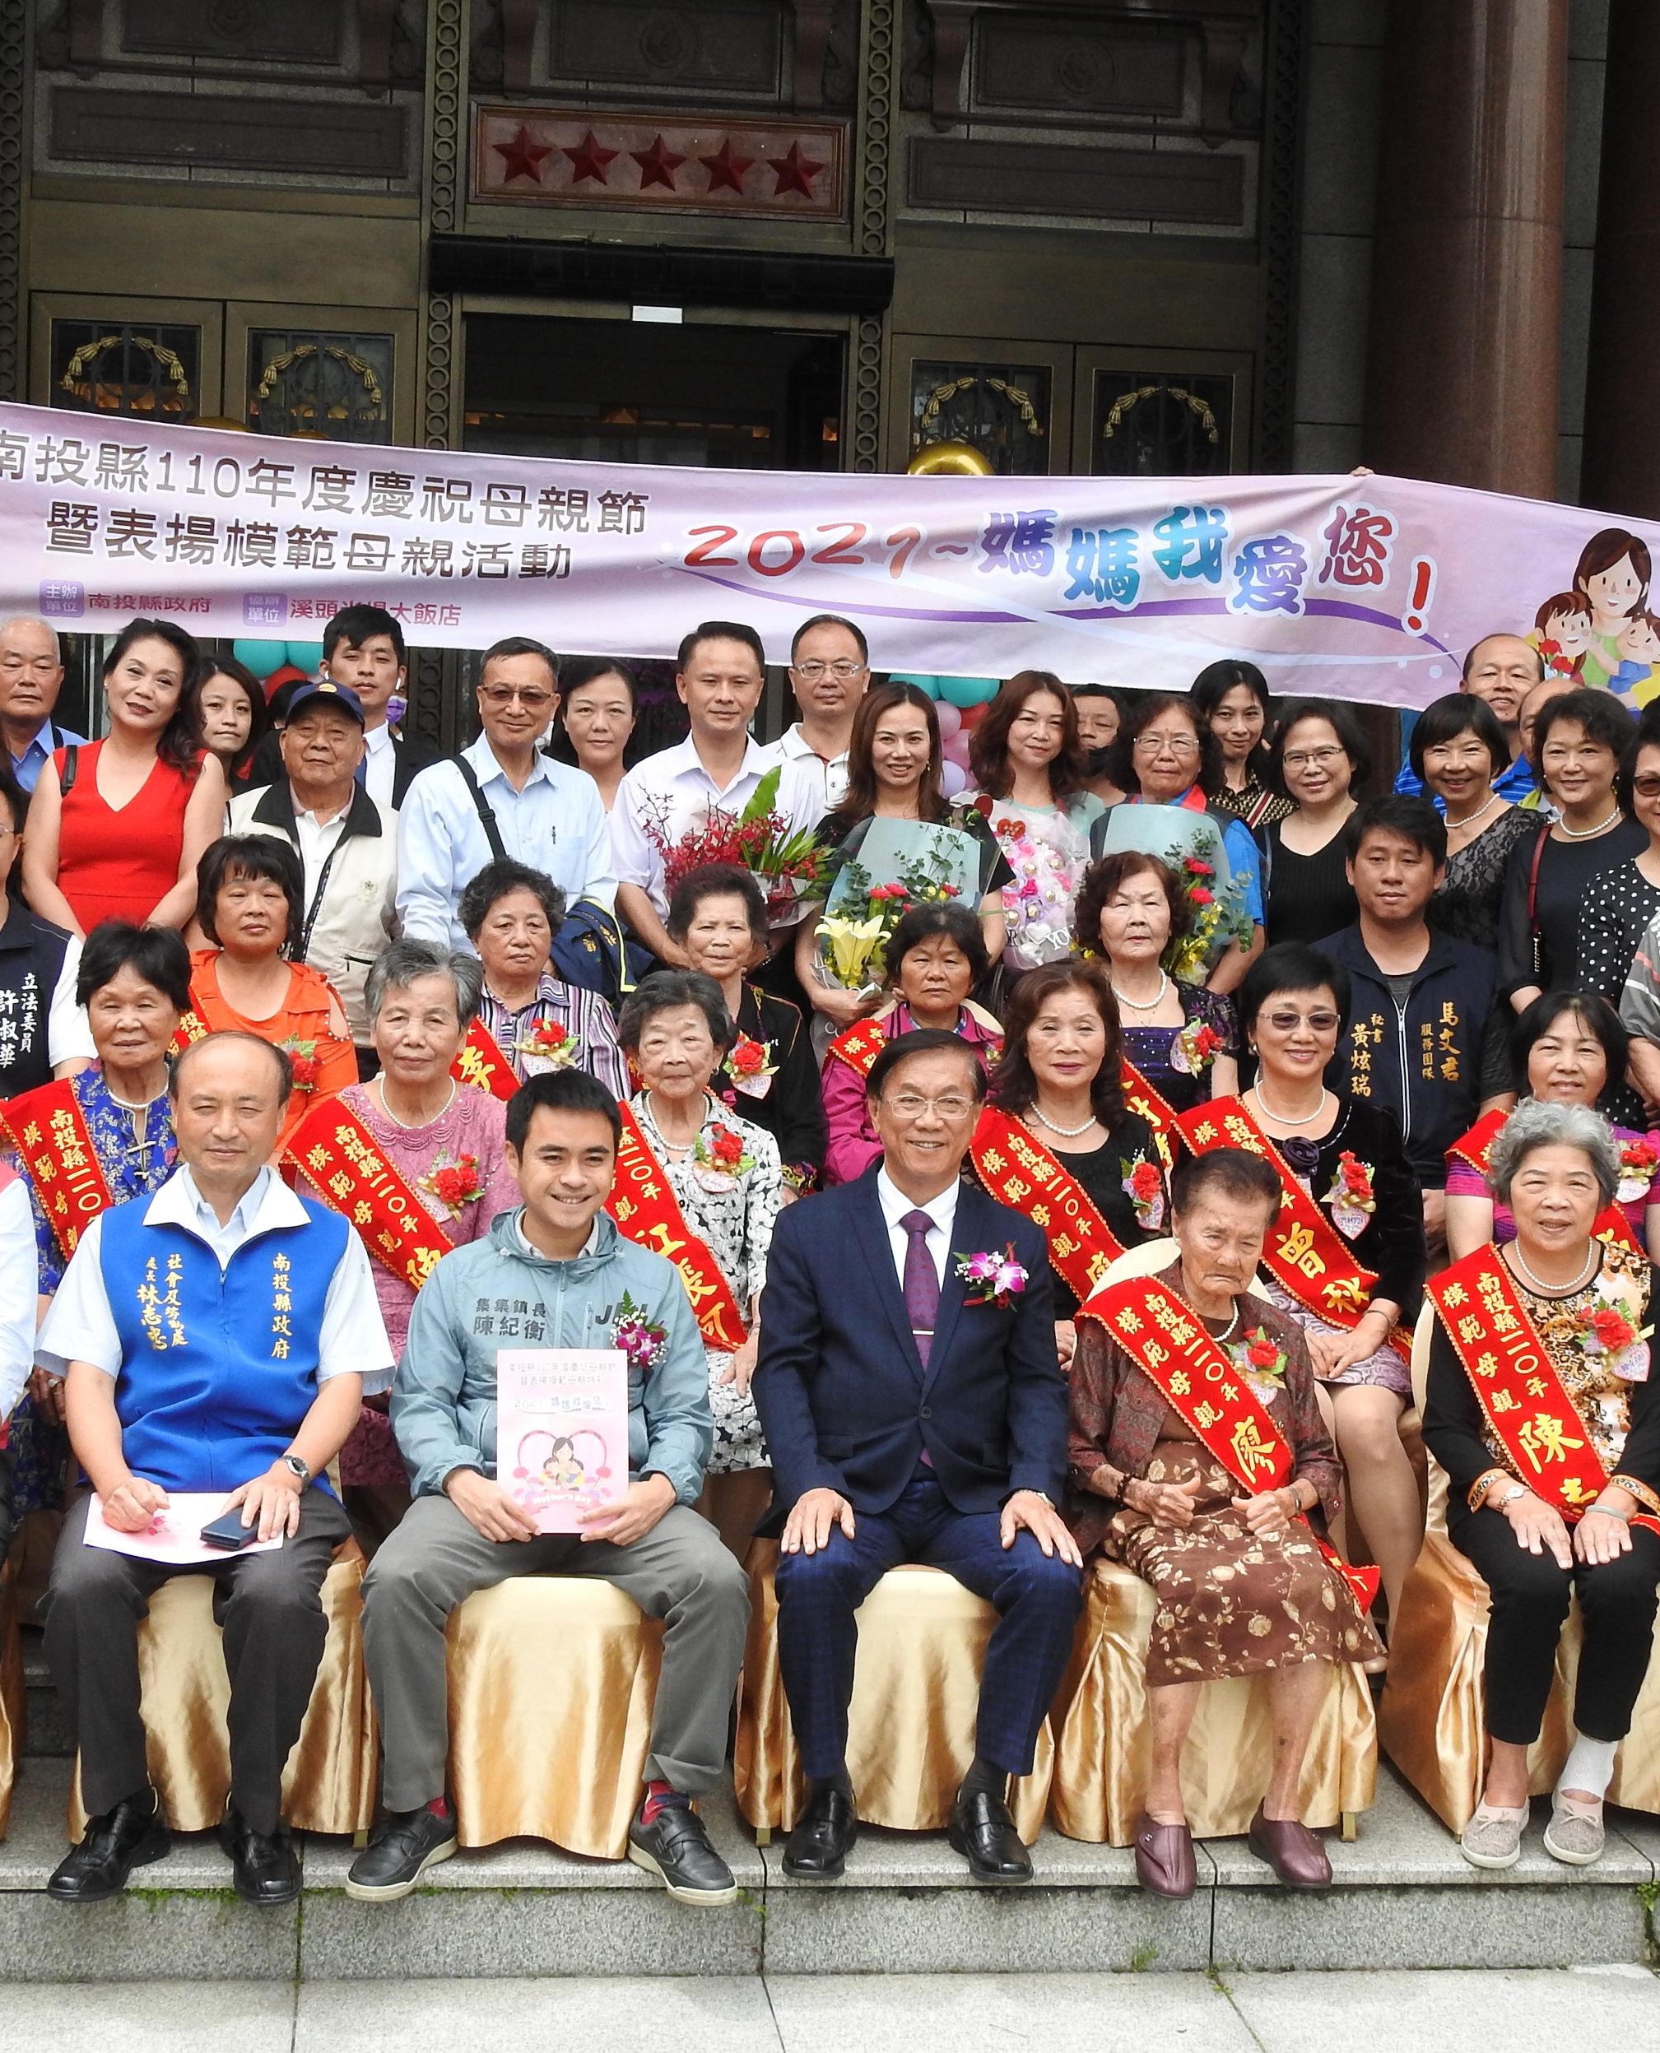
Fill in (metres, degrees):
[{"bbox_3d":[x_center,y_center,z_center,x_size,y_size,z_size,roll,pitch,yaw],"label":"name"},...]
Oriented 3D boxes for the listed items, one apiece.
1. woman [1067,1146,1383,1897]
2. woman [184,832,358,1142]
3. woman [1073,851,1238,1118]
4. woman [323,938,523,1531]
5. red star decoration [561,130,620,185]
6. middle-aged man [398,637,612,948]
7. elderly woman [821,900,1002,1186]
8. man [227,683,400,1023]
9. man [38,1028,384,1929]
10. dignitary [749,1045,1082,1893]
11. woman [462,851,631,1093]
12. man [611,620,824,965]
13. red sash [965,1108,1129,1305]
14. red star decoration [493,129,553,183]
[{"bbox_3d":[0.644,0.771,5.625,0.510,1.117,0.710,2,3,-3],"label":"woman"},{"bbox_3d":[-1.169,0.254,7.105,0.440,1.290,0.720,1,3,-6],"label":"woman"},{"bbox_3d":[0.659,0.274,7.114,0.440,1.283,0.680,2,3,-1],"label":"woman"},{"bbox_3d":[-0.746,0.472,6.225,0.460,1.263,0.660,1,3,-7],"label":"woman"},{"bbox_3d":[-0.859,-3.117,12.192,0.205,0.200,0.030,1,3,-6],"label":"red star decoration"},{"bbox_3d":[-0.750,-0.097,7.921,0.500,1.620,0.320,1,3,-6],"label":"middle-aged man"},{"bbox_3d":[0.182,0.322,7.059,0.430,1.164,0.680,2,3,-3],"label":"elderly woman"},{"bbox_3d":[-1.133,0.016,7.471,0.480,1.562,0.330,1,3,-7],"label":"man"},{"bbox_3d":[-0.972,0.655,5.422,0.560,1.267,0.730,1,3,-7],"label":"man"},{"bbox_3d":[0.132,0.670,5.652,0.520,1.295,0.740,2,3,-3],"label":"dignitary"},{"bbox_3d":[-0.584,0.288,6.909,0.450,1.272,0.620,2,3,-6],"label":"woman"},{"bbox_3d":[-0.257,-0.114,7.945,0.520,1.680,0.360,1,3,-6],"label":"man"},{"bbox_3d":[0.437,0.395,6.363,0.400,0.490,0.260,2,3,-3],"label":"red sash"},{"bbox_3d":[-1.121,-3.165,12.380,0.220,0.215,0.050,1,3,-7],"label":"red star decoration"}]

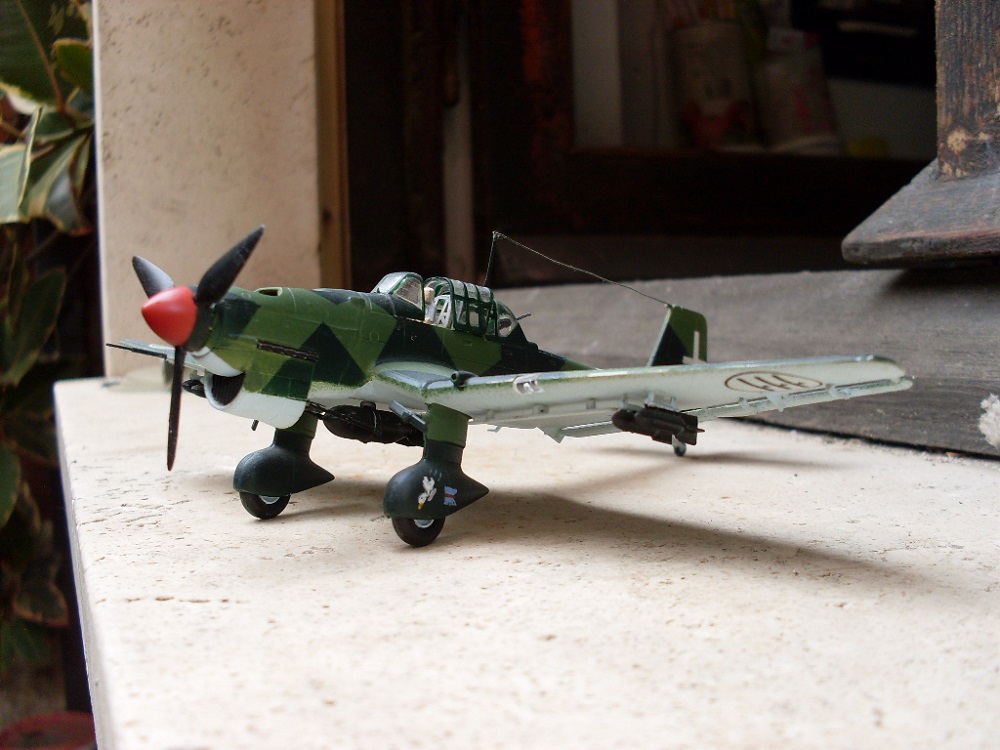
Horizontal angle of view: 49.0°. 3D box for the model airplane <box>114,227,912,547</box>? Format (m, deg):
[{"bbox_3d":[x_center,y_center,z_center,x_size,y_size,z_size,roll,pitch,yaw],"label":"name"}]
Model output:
[{"bbox_3d":[-0.001,-0.002,0.218,0.193,0.052,0.151,3,6,44],"label":"model airplane"}]

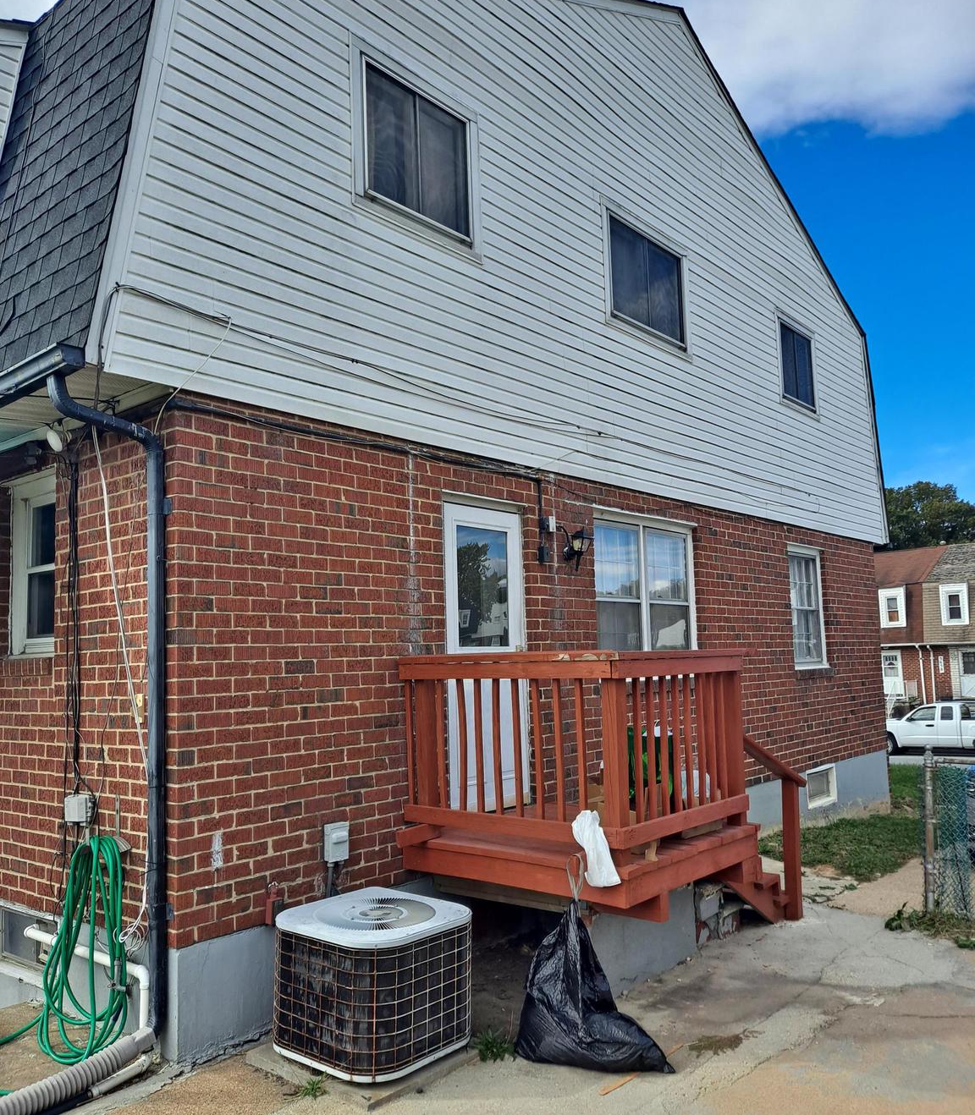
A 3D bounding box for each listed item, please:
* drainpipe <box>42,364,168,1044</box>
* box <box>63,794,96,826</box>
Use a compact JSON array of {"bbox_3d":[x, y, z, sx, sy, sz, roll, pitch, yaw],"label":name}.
[{"bbox_3d":[-1.740,0.681,4.286,0.090,3.000,0.595,-7,-8,40],"label":"drainpipe"},{"bbox_3d":[-2.155,1.328,4.944,0.210,0.155,0.070,-7,-8,40],"label":"box"}]

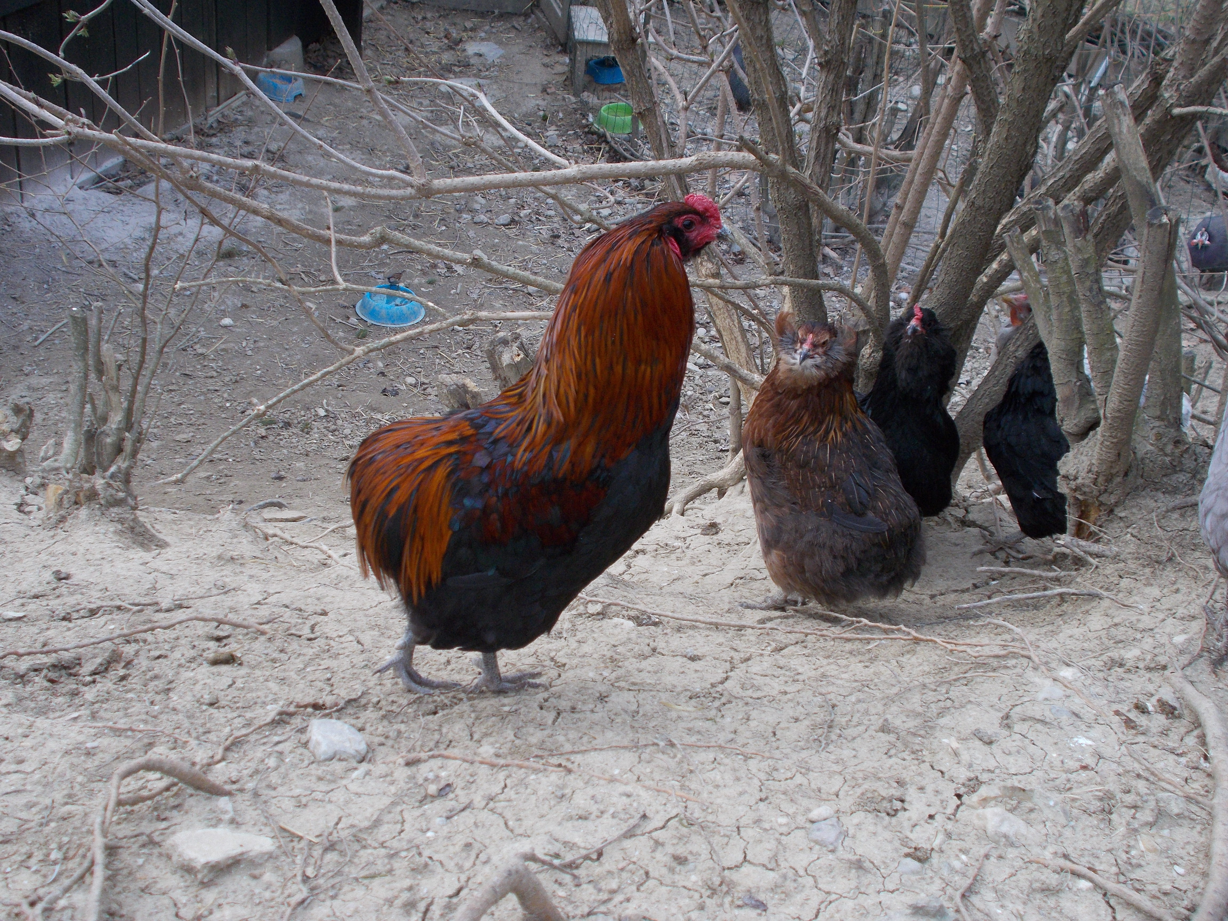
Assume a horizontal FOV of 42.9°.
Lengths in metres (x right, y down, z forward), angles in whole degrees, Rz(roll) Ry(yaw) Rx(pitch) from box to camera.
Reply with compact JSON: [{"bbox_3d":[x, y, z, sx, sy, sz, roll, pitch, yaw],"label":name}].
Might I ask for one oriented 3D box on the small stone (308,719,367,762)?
[{"bbox_3d":[-0.245,0.248,1.385,0.051,0.026,0.035,1,31,-10],"label":"small stone"}]

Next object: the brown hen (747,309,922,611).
[{"bbox_3d":[0.249,0.008,1.775,0.255,0.355,0.190,-10,34,-26],"label":"brown hen"}]

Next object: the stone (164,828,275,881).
[{"bbox_3d":[-0.299,0.297,1.185,0.082,0.023,0.042,-2,32,-15],"label":"stone"}]

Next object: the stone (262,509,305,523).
[{"bbox_3d":[-0.476,0.080,2.250,0.063,0.014,0.030,0,31,-12],"label":"stone"}]

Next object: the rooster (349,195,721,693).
[{"bbox_3d":[-0.083,0.004,1.440,0.325,0.525,0.200,5,30,-3],"label":"rooster"}]

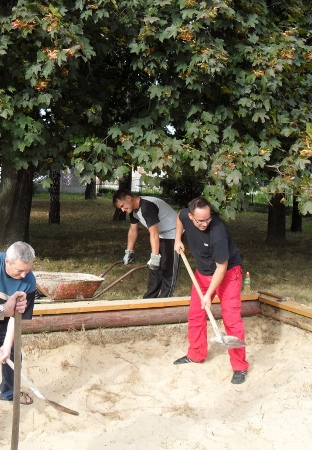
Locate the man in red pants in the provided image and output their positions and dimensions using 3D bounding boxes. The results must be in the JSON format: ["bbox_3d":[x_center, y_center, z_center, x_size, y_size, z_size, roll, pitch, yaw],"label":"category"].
[{"bbox_3d":[0.455,0.530,5.200,0.640,1.530,0.720,2,4,14],"label":"man in red pants"}]

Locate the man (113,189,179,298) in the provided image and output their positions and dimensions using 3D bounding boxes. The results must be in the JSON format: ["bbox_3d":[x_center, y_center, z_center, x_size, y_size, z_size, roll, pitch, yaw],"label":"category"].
[{"bbox_3d":[-0.120,0.300,7.250,0.680,1.450,0.560,0,4,-26],"label":"man"}]

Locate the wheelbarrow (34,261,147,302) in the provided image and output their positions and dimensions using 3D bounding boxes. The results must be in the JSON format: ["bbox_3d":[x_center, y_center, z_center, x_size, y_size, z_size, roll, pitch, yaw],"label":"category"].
[{"bbox_3d":[-0.870,0.700,6.900,1.500,0.580,0.620,0,4,-25],"label":"wheelbarrow"}]

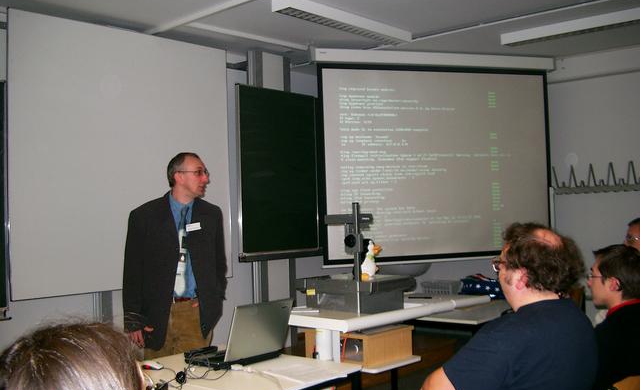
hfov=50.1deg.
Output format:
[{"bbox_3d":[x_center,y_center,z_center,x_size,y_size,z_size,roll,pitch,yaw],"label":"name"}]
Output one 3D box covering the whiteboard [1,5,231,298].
[{"bbox_3d":[-1.308,-0.250,4.821,0.035,1.798,1.735,-2,-1,42],"label":"whiteboard"}]

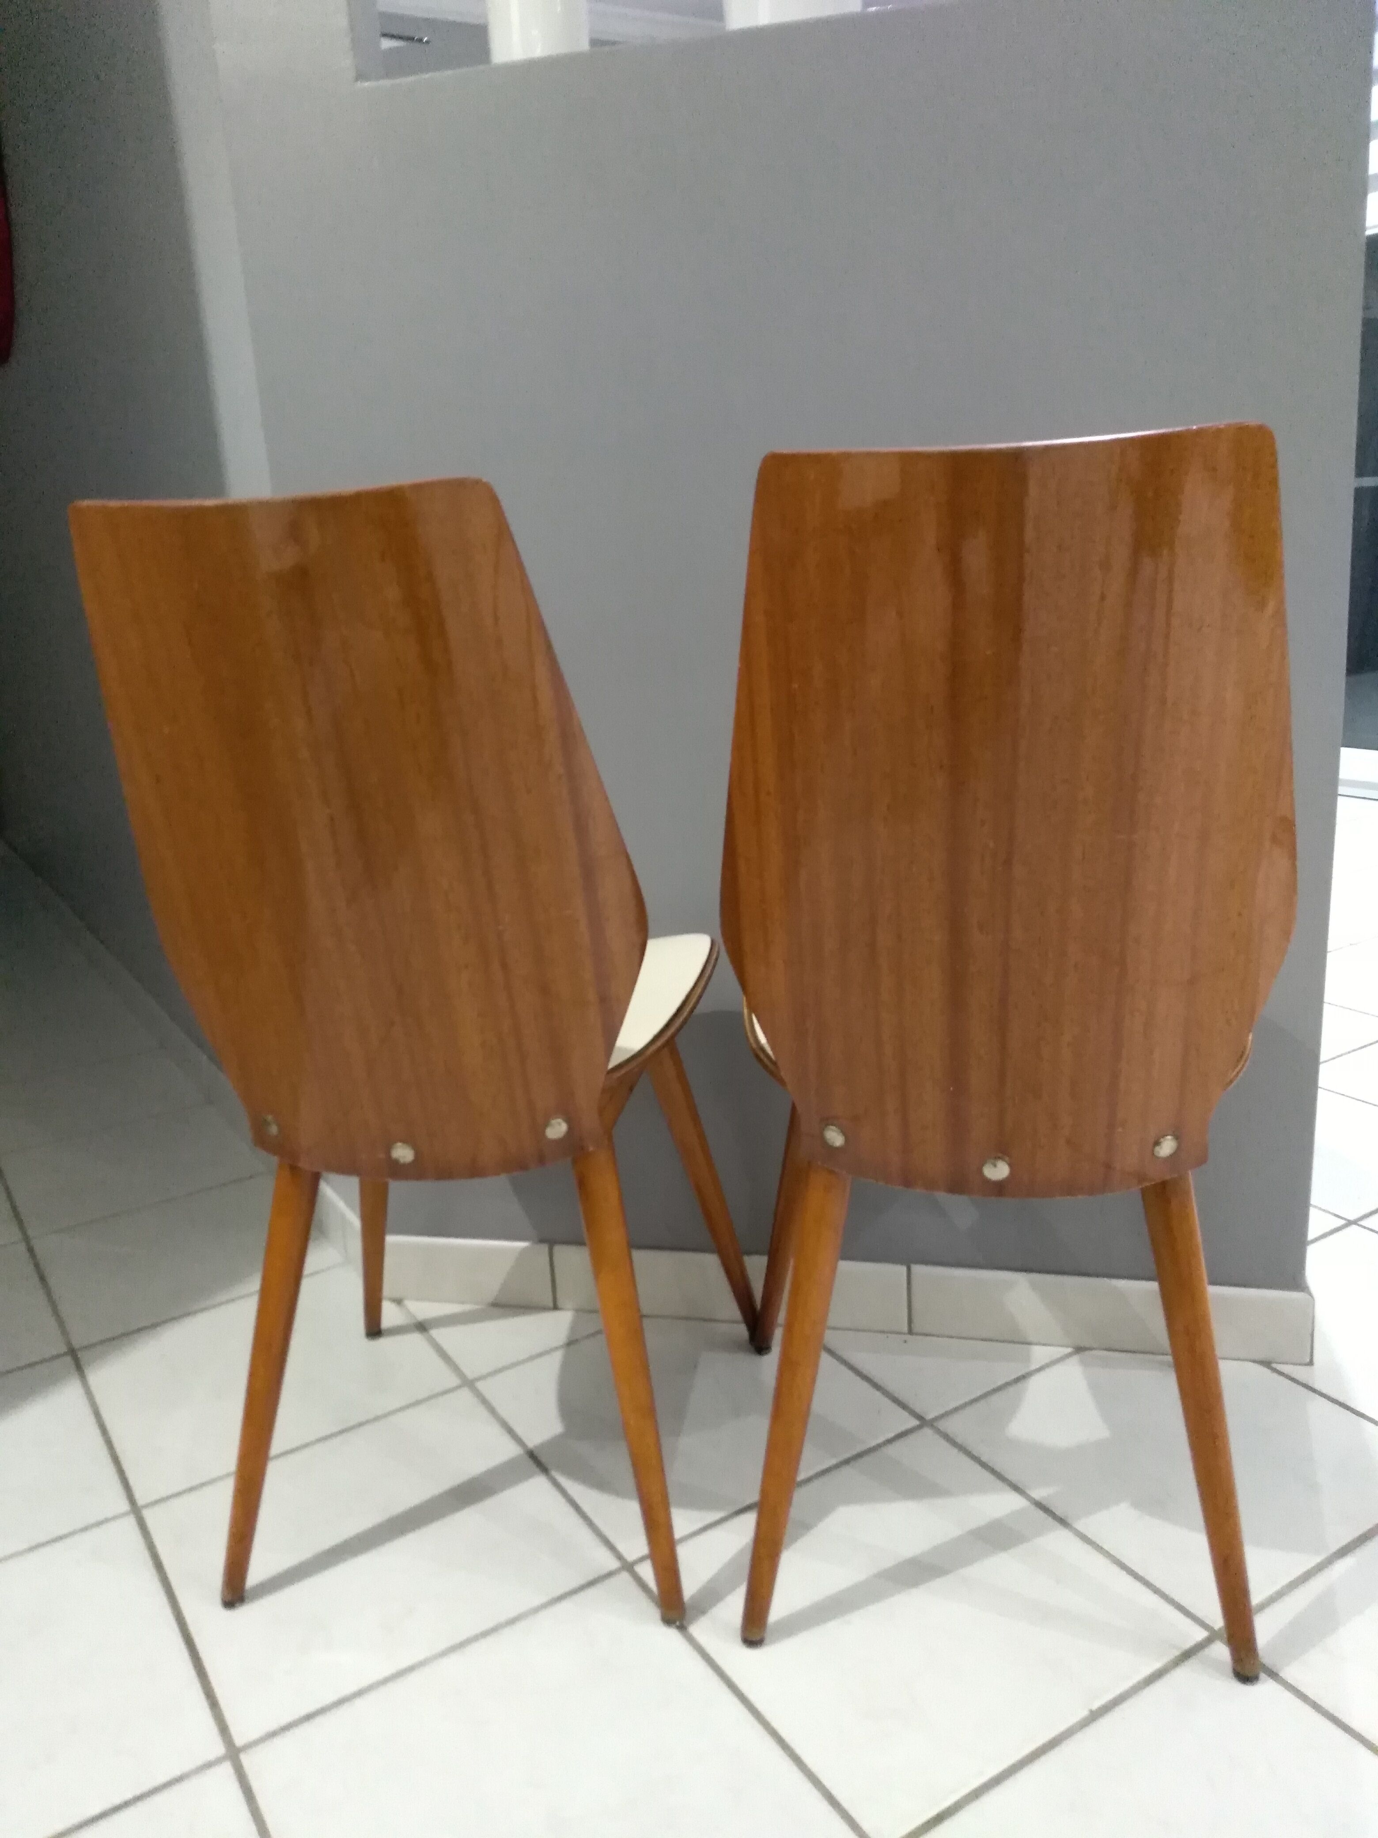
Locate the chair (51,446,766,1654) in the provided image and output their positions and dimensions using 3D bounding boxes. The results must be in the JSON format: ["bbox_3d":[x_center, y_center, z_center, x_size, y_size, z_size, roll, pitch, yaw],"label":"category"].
[{"bbox_3d":[-0.196,0.098,1.175,0.450,0.875,0.505,-1,15,8],"label":"chair"}]

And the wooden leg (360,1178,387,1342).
[{"bbox_3d":[-0.329,0.270,1.446,0.034,0.438,0.034,10,27,5],"label":"wooden leg"}]

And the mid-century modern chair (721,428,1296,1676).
[{"bbox_3d":[0.235,0.095,1.099,0.450,0.875,0.505,-1,15,9],"label":"mid-century modern chair"}]

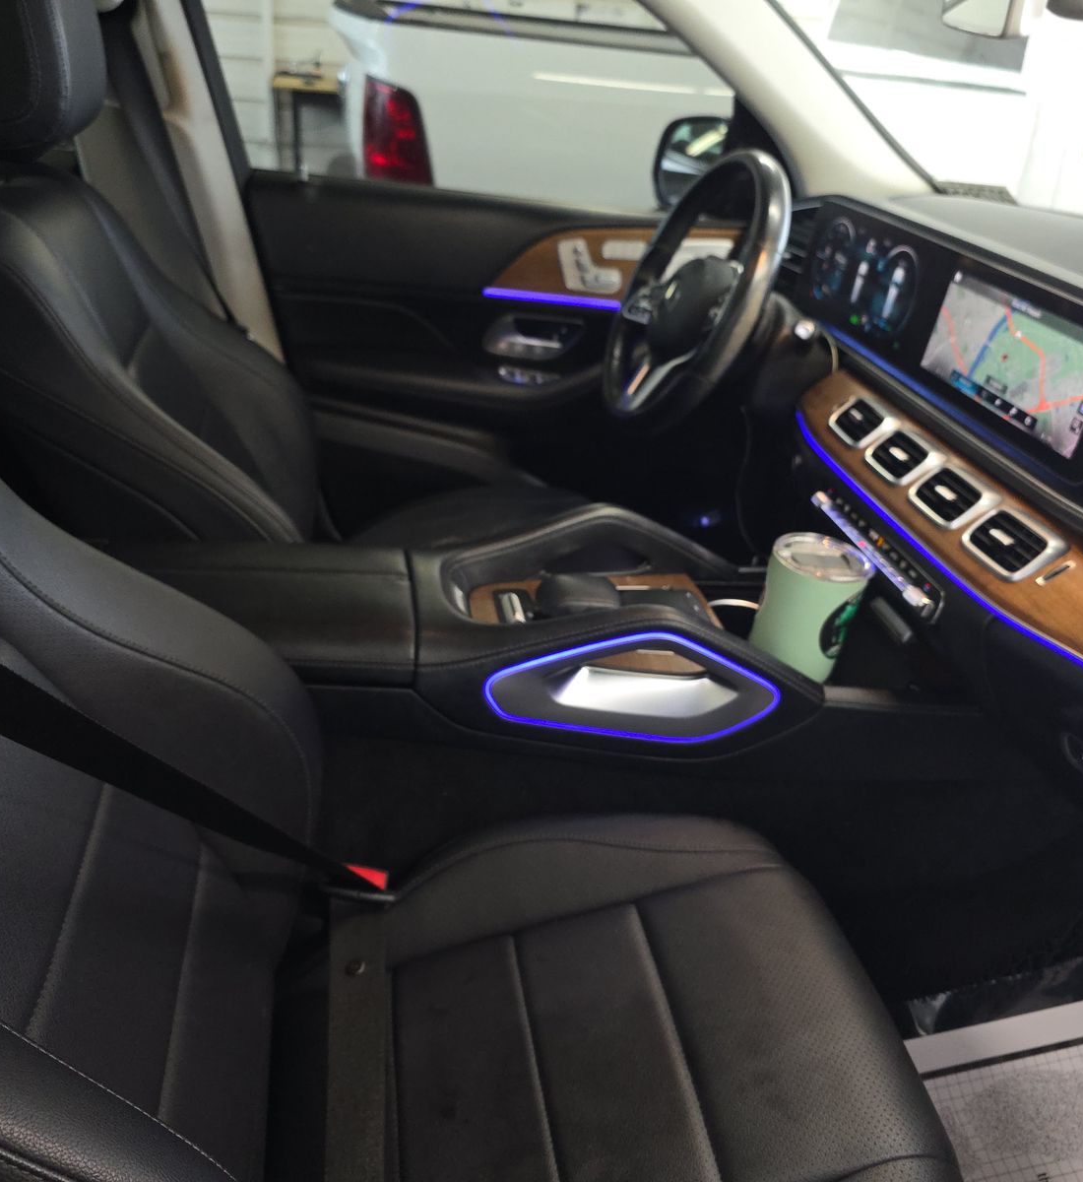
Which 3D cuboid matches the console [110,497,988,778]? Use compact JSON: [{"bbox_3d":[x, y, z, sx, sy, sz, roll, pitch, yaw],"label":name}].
[{"bbox_3d":[-0.016,0.051,1.159,0.920,0.215,0.300,0,29,-12],"label":"console"}]

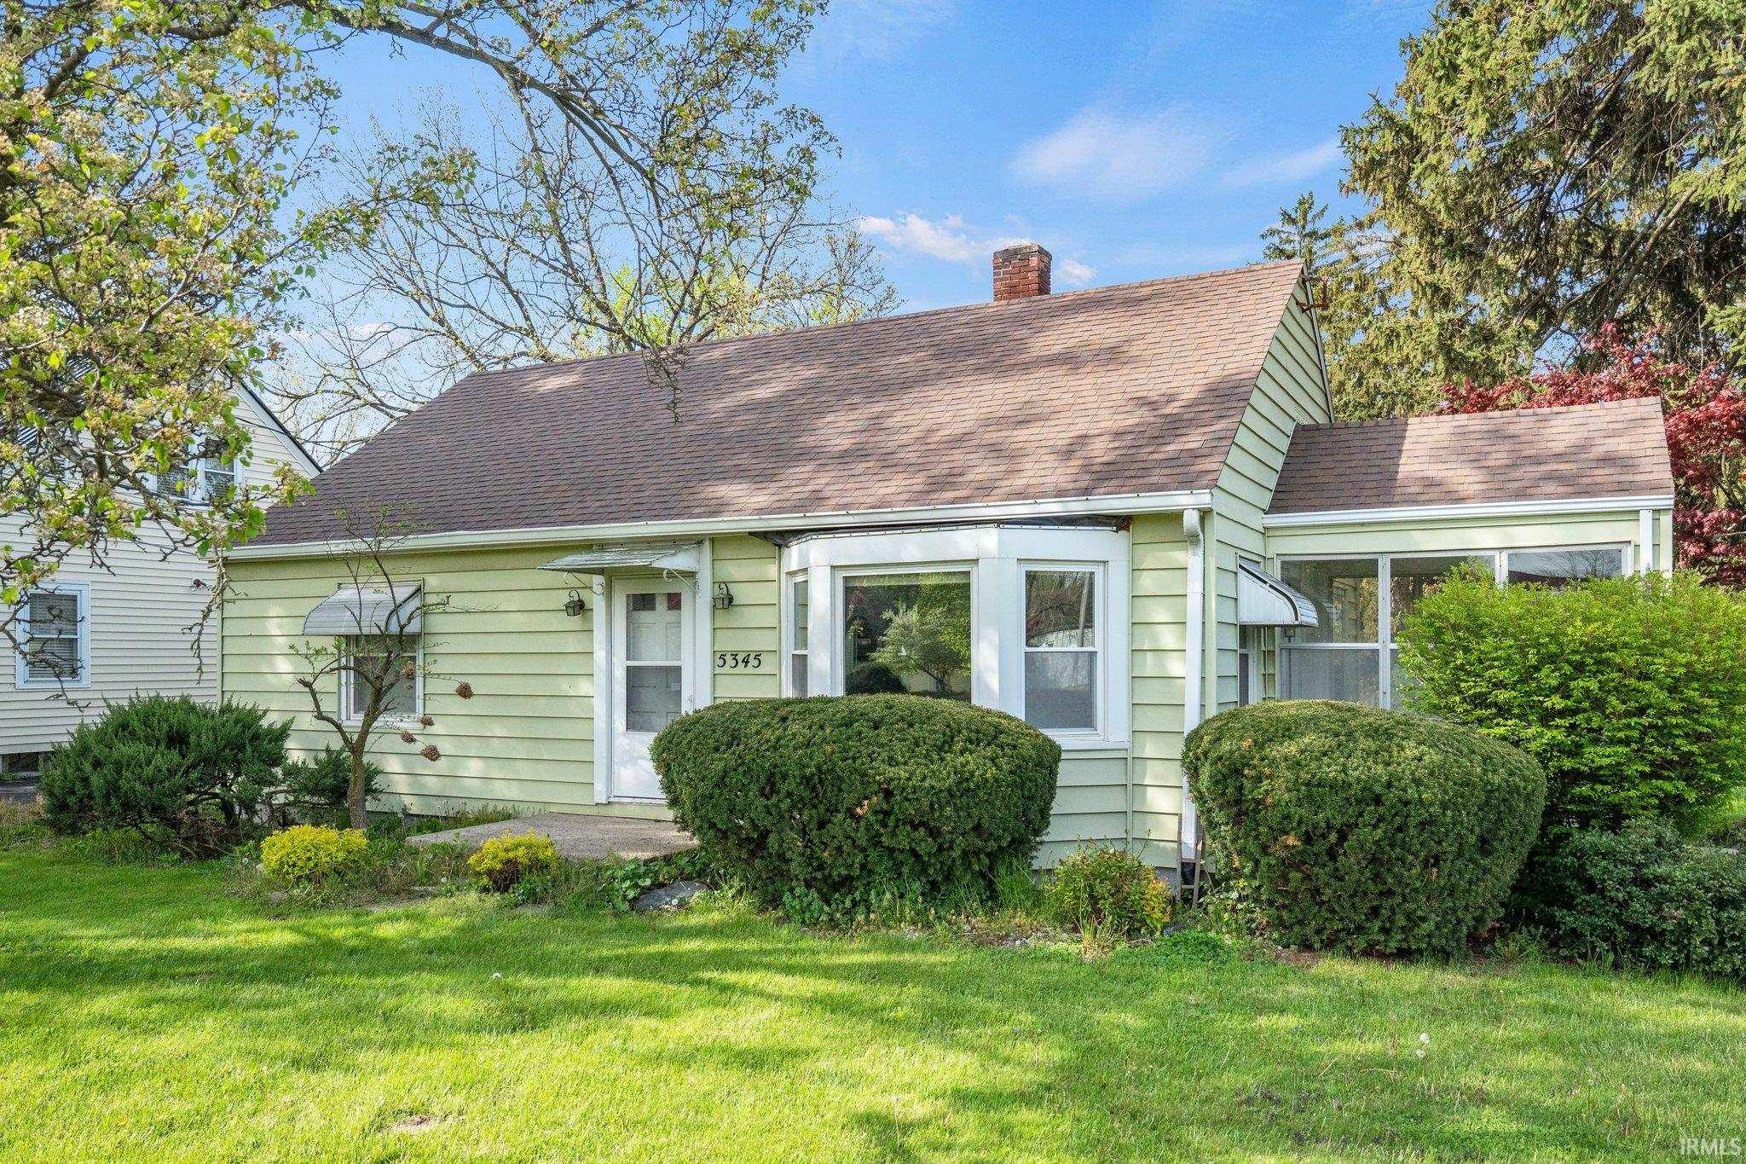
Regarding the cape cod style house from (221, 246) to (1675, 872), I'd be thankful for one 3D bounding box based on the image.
[{"bbox_3d":[0.825,-0.623,15.164,14.200,6.450,9.400,-2,-4,27],"label":"cape cod style house"}]

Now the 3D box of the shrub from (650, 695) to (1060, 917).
[{"bbox_3d":[-0.189,1.605,9.706,3.050,1.540,1.600,-2,-4,27],"label":"shrub"}]

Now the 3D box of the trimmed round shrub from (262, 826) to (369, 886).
[{"bbox_3d":[-4.686,2.227,11.075,0.800,0.450,0.750,0,-3,0],"label":"trimmed round shrub"}]

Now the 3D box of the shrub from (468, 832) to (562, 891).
[{"bbox_3d":[-2.894,2.198,10.623,0.680,0.440,0.680,-2,-4,27],"label":"shrub"}]

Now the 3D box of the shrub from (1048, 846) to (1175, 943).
[{"bbox_3d":[1.623,2.073,8.912,0.850,0.560,0.800,-2,-4,27],"label":"shrub"}]

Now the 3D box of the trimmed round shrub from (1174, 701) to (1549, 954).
[{"bbox_3d":[3.256,1.561,8.770,2.250,1.550,1.950,-2,-4,27],"label":"trimmed round shrub"}]

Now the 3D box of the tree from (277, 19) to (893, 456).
[{"bbox_3d":[-5.990,-4.206,27.341,12.000,15.250,12.000,-2,-4,27],"label":"tree"}]

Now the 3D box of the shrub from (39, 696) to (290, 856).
[{"bbox_3d":[-6.979,1.837,12.982,2.300,1.420,2.000,-2,-4,27],"label":"shrub"}]

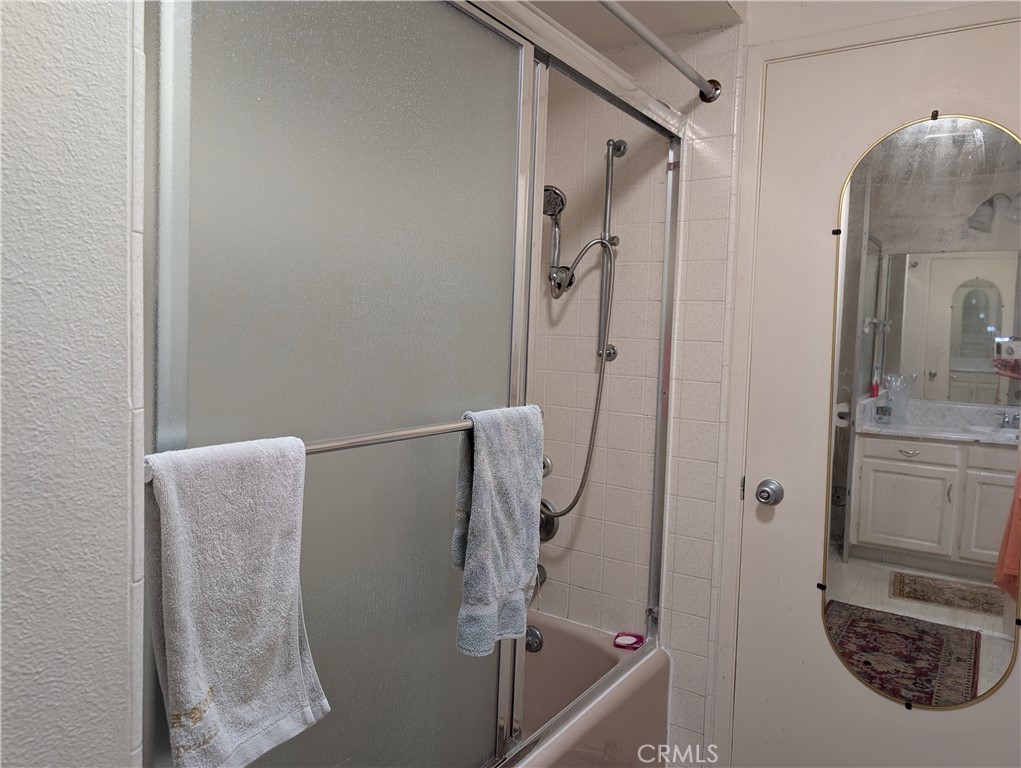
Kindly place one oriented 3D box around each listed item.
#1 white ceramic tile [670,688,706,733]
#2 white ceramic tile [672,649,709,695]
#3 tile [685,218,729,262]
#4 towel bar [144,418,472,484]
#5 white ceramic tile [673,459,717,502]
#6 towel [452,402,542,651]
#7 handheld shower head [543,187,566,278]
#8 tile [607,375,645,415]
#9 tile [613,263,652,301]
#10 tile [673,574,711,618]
[{"bbox_3d":[0.493,0.910,1.983,0.108,0.107,0.009,4,5,36],"label":"white ceramic tile"},{"bbox_3d":[0.500,0.810,1.996,0.108,0.108,0.010,4,4,33],"label":"white ceramic tile"},{"bbox_3d":[0.538,-0.389,1.925,0.108,0.108,0.009,4,4,34],"label":"tile"},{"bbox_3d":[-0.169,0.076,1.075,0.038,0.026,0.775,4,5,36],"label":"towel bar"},{"bbox_3d":[0.518,0.266,1.967,0.108,0.108,0.009,4,4,34],"label":"white ceramic tile"},{"bbox_3d":[-0.018,0.257,1.295,0.065,0.432,0.228,4,5,36],"label":"towel"},{"bbox_3d":[0.122,-0.448,2.093,0.092,0.270,0.075,4,4,28],"label":"handheld shower head"},{"bbox_3d":[0.337,0.034,2.053,0.108,0.107,0.009,4,5,36],"label":"tile"},{"bbox_3d":[0.345,-0.289,2.030,0.108,0.107,0.009,4,5,36],"label":"tile"},{"bbox_3d":[0.507,0.592,1.983,0.108,0.108,0.010,4,4,33],"label":"tile"}]

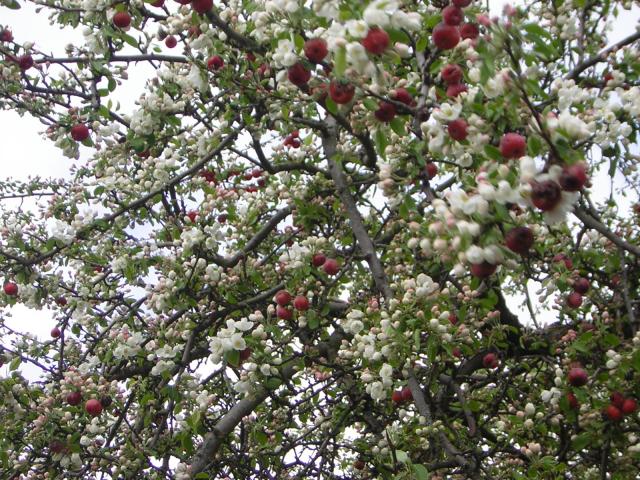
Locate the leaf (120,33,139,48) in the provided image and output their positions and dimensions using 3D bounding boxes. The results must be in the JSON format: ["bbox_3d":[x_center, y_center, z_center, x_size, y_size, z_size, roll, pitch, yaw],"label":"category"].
[{"bbox_3d":[-0.268,-0.281,2.600,0.032,0.013,0.008,41,1,0],"label":"leaf"}]

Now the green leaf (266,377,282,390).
[{"bbox_3d":[-0.070,0.222,2.850,0.025,0.018,0.008,-30,-3,0],"label":"green leaf"}]

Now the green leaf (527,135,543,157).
[{"bbox_3d":[0.220,-0.097,1.900,0.014,0.023,0.008,0,0,7],"label":"green leaf"}]

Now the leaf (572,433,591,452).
[{"bbox_3d":[0.389,0.301,2.750,0.033,0.019,0.008,-47,-10,0],"label":"leaf"}]

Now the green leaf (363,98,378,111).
[{"bbox_3d":[0.069,-0.183,2.500,0.025,0.015,0.010,26,0,6],"label":"green leaf"}]

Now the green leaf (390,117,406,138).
[{"bbox_3d":[0.107,-0.152,2.500,0.018,0.030,0.011,-38,-9,0],"label":"green leaf"}]

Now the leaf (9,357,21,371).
[{"bbox_3d":[-0.495,0.200,3.000,0.015,0.026,0.008,30,0,-6],"label":"leaf"}]

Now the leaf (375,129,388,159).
[{"bbox_3d":[0.085,-0.133,2.550,0.015,0.043,0.010,-16,-11,0],"label":"leaf"}]

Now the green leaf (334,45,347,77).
[{"bbox_3d":[0.022,-0.195,2.000,0.012,0.037,0.009,-3,-14,0],"label":"green leaf"}]

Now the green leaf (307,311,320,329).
[{"bbox_3d":[-0.011,0.142,3.300,0.022,0.033,0.013,-7,-9,0],"label":"green leaf"}]

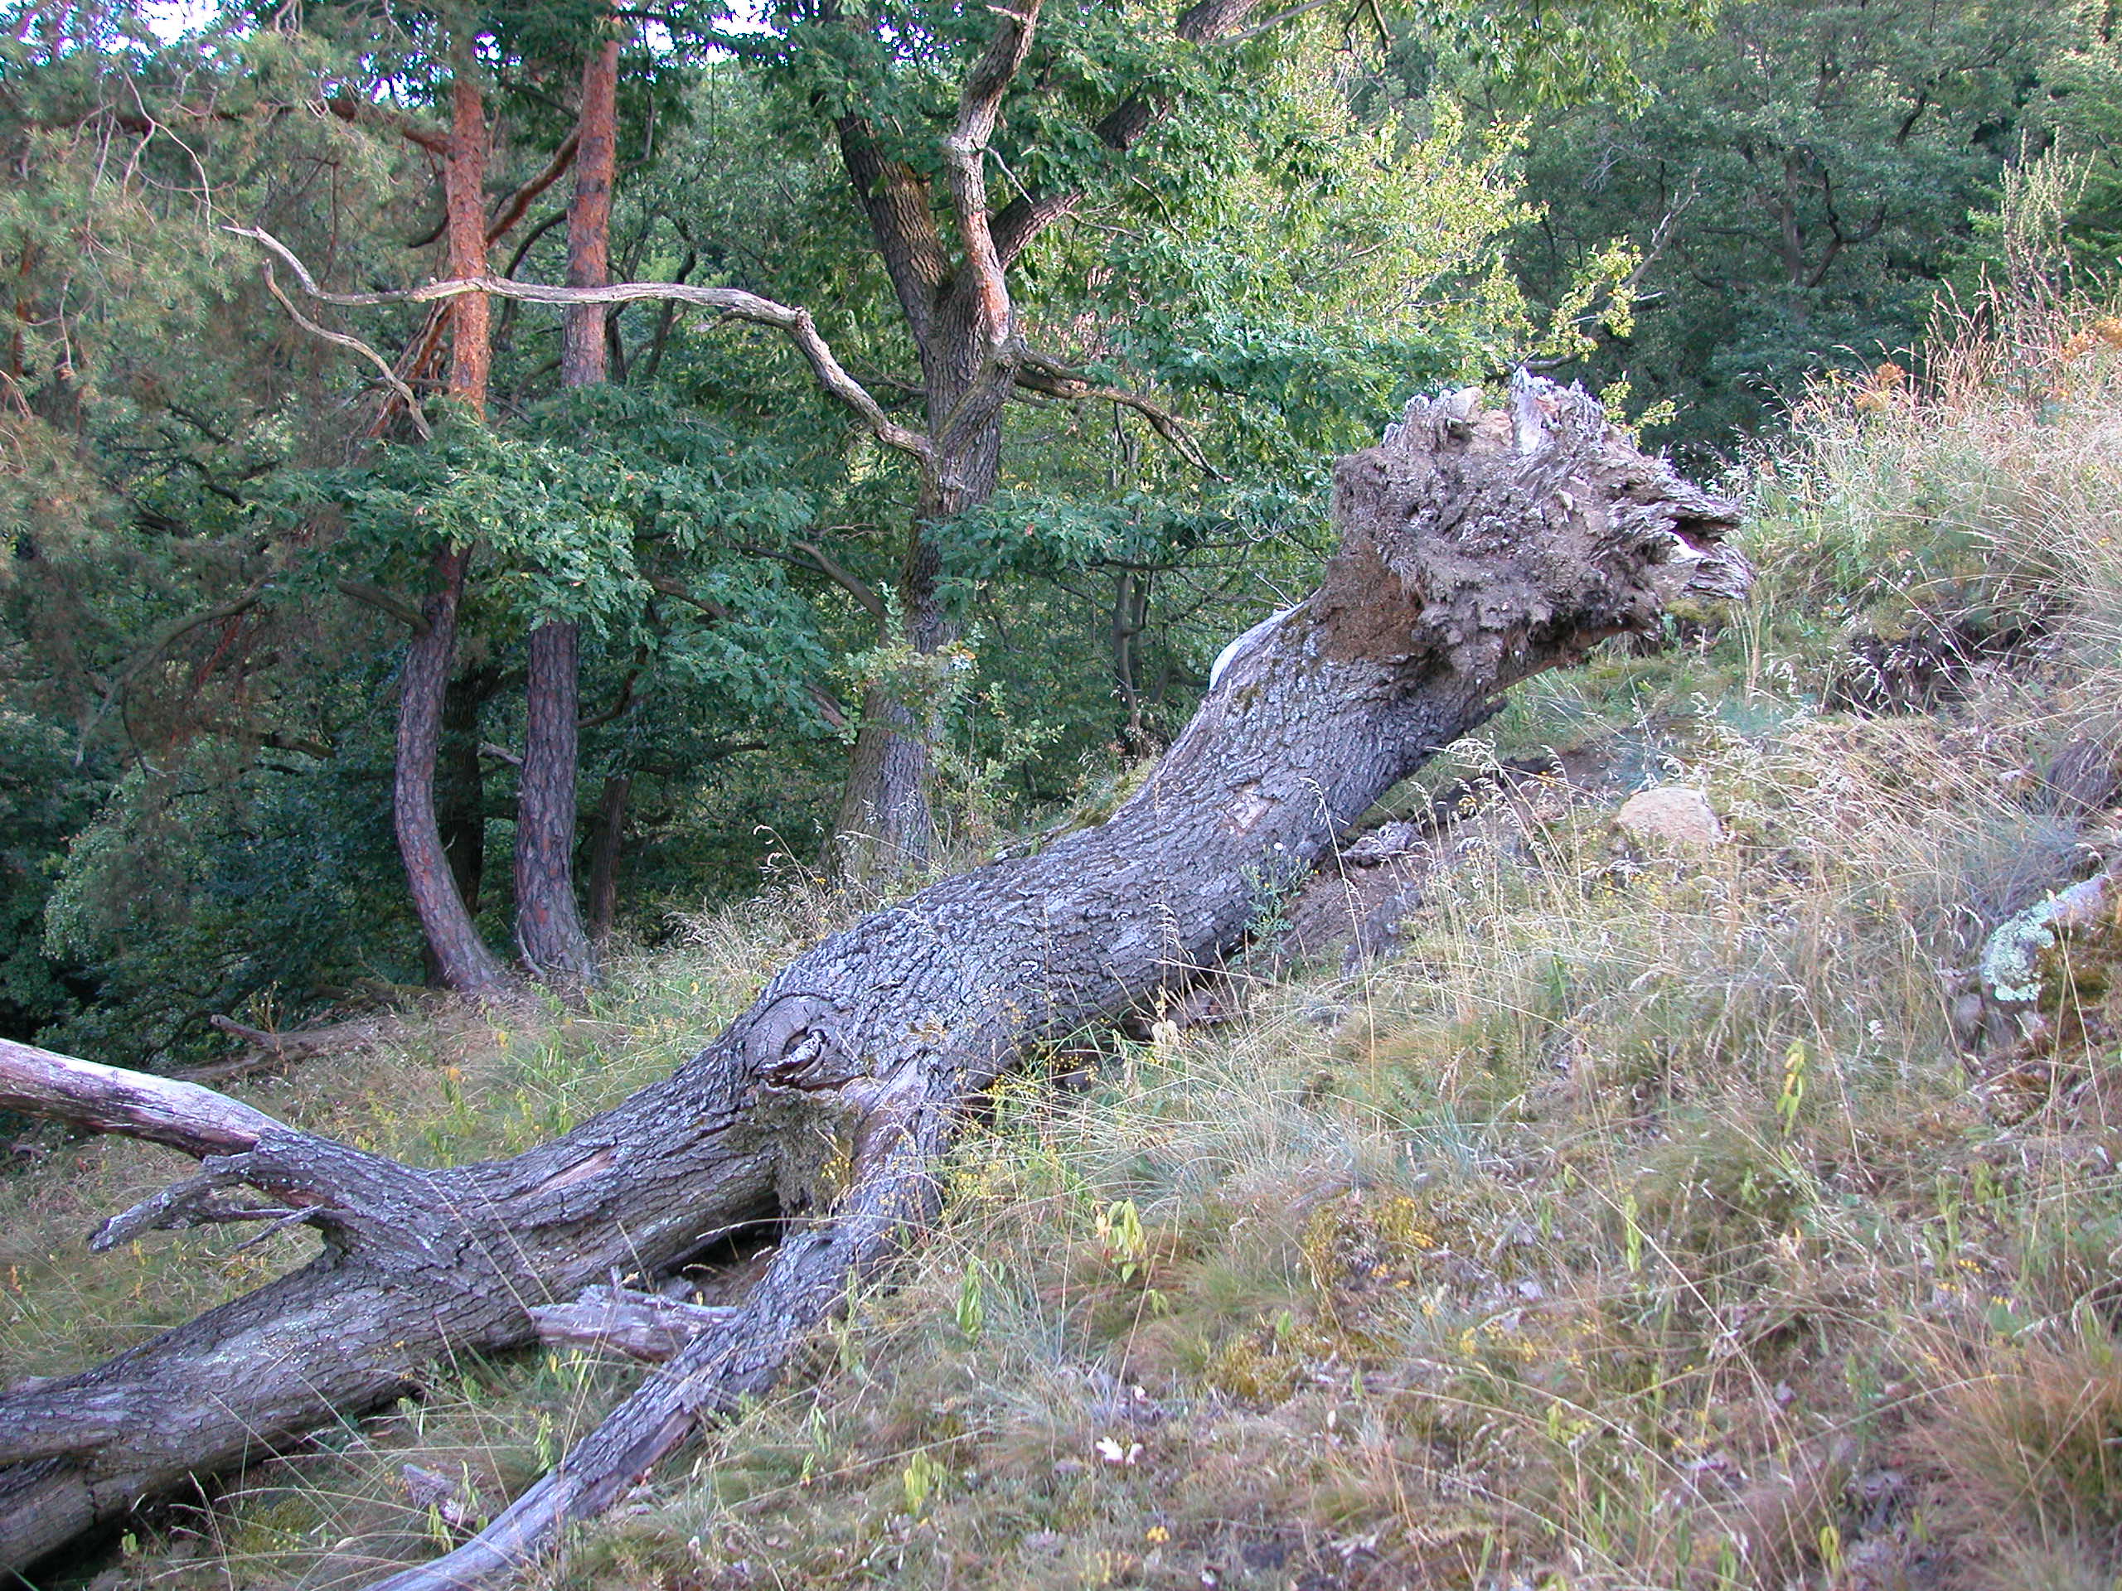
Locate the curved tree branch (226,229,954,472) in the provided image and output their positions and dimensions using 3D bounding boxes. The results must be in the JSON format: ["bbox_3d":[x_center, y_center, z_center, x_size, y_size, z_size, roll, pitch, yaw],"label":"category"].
[{"bbox_3d":[-2.750,-2.565,9.800,4.000,1.370,0.800,0,3,0],"label":"curved tree branch"}]

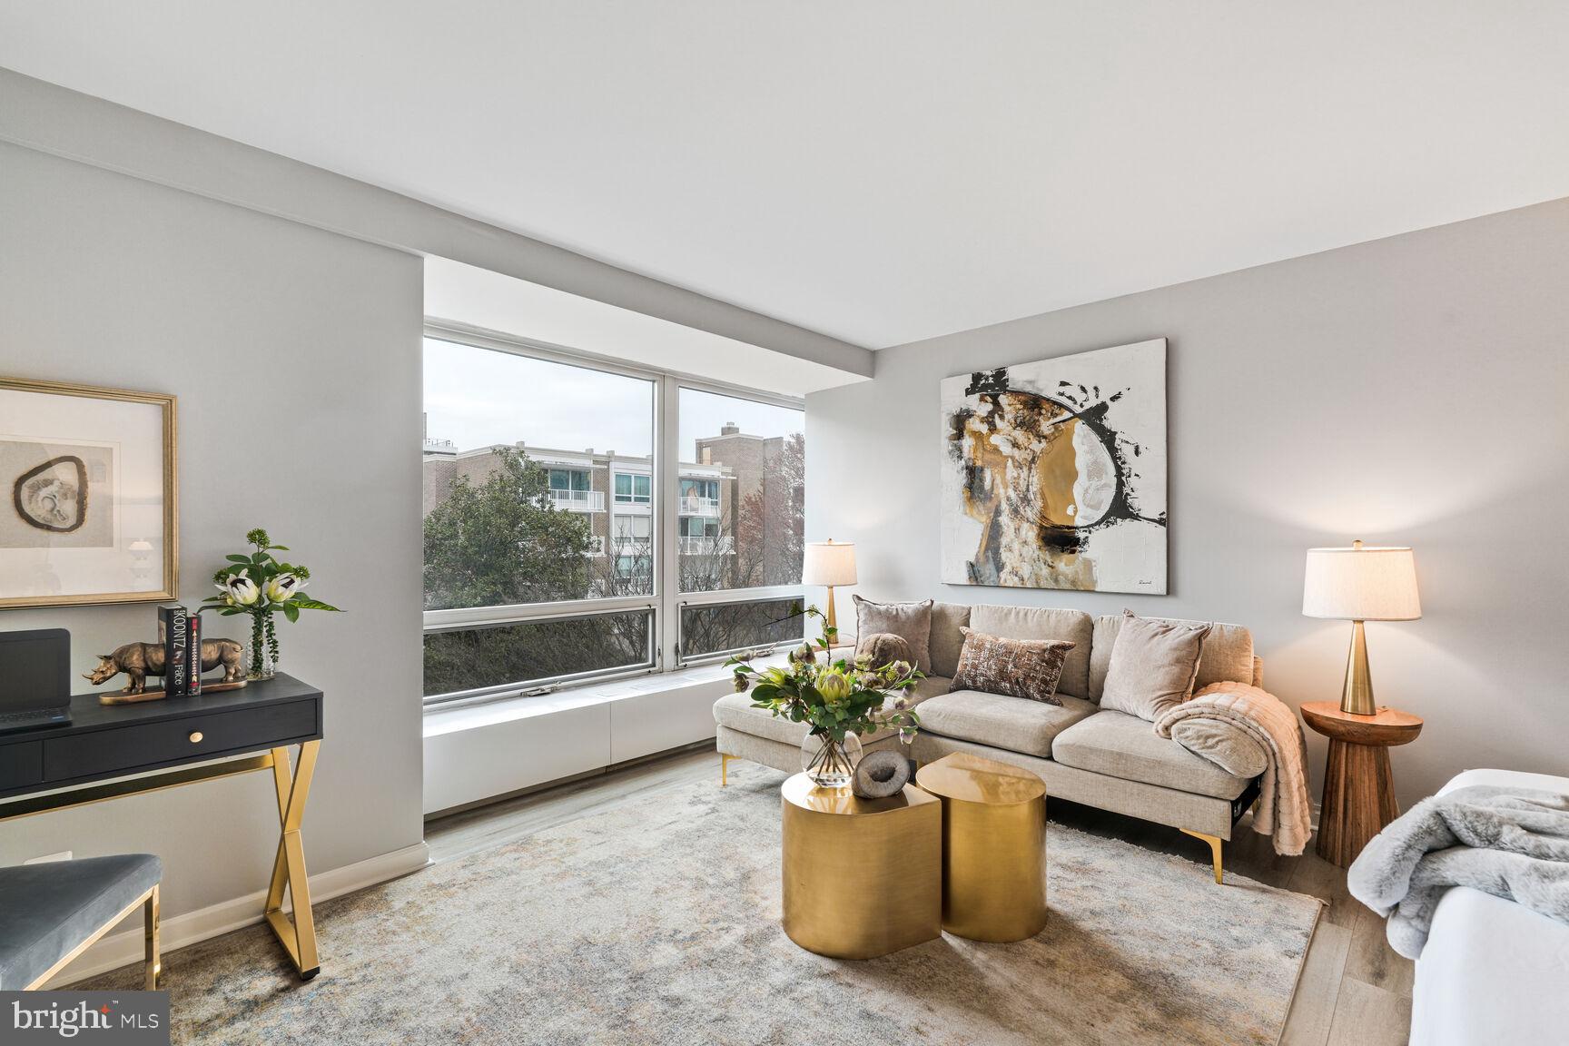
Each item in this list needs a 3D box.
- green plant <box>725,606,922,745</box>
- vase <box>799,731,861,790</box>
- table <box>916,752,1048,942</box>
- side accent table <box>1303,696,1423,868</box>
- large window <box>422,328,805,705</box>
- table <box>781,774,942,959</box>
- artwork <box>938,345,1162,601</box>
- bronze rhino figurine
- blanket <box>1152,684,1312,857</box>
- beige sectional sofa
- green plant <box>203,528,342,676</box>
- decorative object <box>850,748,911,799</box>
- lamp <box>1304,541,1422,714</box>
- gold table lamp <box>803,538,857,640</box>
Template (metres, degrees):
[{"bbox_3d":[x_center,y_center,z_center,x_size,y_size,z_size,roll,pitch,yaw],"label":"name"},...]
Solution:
[{"bbox_3d":[0.126,0.501,2.271,0.630,0.470,0.500,0,-1,3],"label":"green plant"},{"bbox_3d":[0.162,0.761,2.280,0.200,0.168,0.200,0,-1,4],"label":"vase"},{"bbox_3d":[0.629,1.031,2.244,0.406,0.403,0.406,-1,-2,43],"label":"table"},{"bbox_3d":[2.179,0.996,2.636,0.356,0.552,0.356,-1,-1,43],"label":"side accent table"},{"bbox_3d":[-0.780,-0.017,4.045,0.100,1.740,2.660,-1,-2,43],"label":"large window"},{"bbox_3d":[0.203,1.048,2.206,0.415,0.408,0.400,1,-1,-24],"label":"table"},{"bbox_3d":[1.407,-0.261,3.787,1.227,1.236,0.040,-1,-2,43],"label":"artwork"},{"bbox_3d":[-1.704,0.399,1.936,0.105,0.145,0.345,-1,-1,43],"label":"bronze rhino figurine"},{"bbox_3d":[1.688,0.908,2.623,0.430,0.570,0.460,-1,-2,43],"label":"blanket"},{"bbox_3d":[0.873,0.852,3.213,2.110,0.850,1.420,-1,-1,43],"label":"beige sectional sofa"},{"bbox_3d":[-1.532,0.243,2.089,0.270,0.456,0.360,-1,-2,43],"label":"green plant"},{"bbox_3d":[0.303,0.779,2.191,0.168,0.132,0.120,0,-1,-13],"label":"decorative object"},{"bbox_3d":[2.147,0.387,2.606,0.346,0.642,0.346,-1,-2,43],"label":"lamp"},{"bbox_3d":[0.288,0.419,4.324,0.346,0.642,0.346,0,-1,0],"label":"gold table lamp"}]

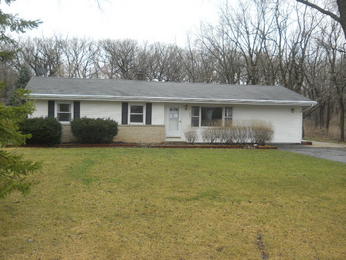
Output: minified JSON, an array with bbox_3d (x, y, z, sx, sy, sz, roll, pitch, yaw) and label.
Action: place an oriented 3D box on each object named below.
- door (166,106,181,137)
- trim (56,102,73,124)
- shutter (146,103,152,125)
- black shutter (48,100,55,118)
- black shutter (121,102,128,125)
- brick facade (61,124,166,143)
[{"bbox_3d":[0.028,-0.577,23.989,0.906,2.060,0.070,0,2,-13],"label":"door"},{"bbox_3d":[-6.579,-1.038,22.391,1.104,1.396,0.080,0,2,-13],"label":"trim"},{"bbox_3d":[-1.544,-1.041,23.564,0.367,1.380,0.040,0,2,-13],"label":"shutter"},{"bbox_3d":[-7.314,-1.062,22.208,0.343,1.379,0.040,0,2,-13],"label":"black shutter"},{"bbox_3d":[-3.020,-1.048,23.217,0.369,1.379,0.040,0,2,-13],"label":"black shutter"},{"bbox_3d":[-4.004,0.234,23.005,7.168,1.087,0.130,0,2,-13],"label":"brick facade"}]

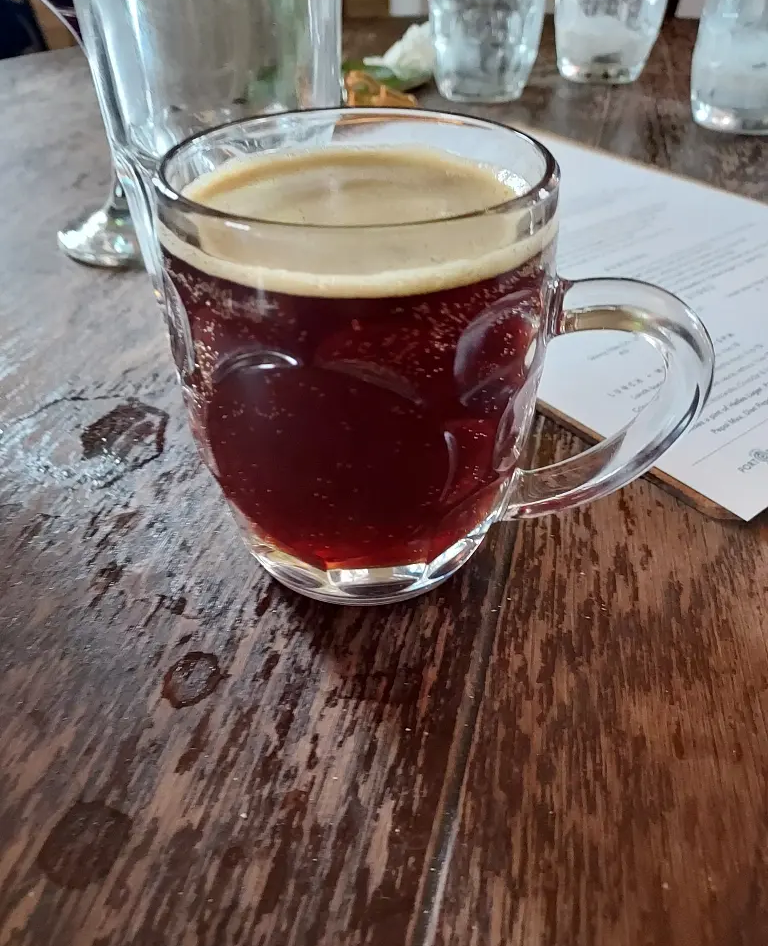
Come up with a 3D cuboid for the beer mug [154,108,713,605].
[{"bbox_3d":[0.012,-0.026,0.201,0.142,0.117,0.103,13,41,15],"label":"beer mug"}]

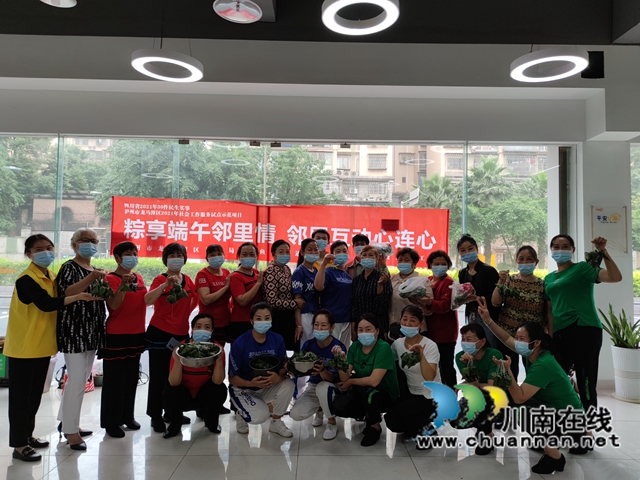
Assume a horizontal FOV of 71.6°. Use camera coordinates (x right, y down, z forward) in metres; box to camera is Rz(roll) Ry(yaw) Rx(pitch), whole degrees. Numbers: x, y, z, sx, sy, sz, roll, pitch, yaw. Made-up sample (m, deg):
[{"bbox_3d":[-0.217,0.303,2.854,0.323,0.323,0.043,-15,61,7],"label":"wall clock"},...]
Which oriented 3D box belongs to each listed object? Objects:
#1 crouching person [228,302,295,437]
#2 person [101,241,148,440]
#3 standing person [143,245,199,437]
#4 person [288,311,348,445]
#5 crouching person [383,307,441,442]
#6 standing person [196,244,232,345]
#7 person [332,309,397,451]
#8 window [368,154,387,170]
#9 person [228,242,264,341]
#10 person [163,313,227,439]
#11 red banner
[{"bbox_3d":[-0.491,1.039,3.725,0.600,1.040,0.660,1,-3,-13],"label":"crouching person"},{"bbox_3d":[-1.615,0.809,3.713,0.420,1.570,0.380,2,-3,-27],"label":"person"},{"bbox_3d":[-1.272,0.817,3.853,0.460,1.570,0.380,1,-3,-18],"label":"standing person"},{"bbox_3d":[-0.009,1.089,3.762,0.520,1.040,0.620,0,-2,12],"label":"person"},{"bbox_3d":[0.750,1.055,3.561,0.500,1.067,0.640,0,-3,14],"label":"crouching person"},{"bbox_3d":[-0.963,0.804,3.969,0.420,1.535,0.370,3,-4,-39],"label":"standing person"},{"bbox_3d":[0.365,1.073,3.644,0.550,0.980,0.680,-1,-3,30],"label":"person"},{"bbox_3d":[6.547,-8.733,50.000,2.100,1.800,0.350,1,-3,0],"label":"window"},{"bbox_3d":[-0.708,0.800,4.218,0.450,1.560,0.340,2,-3,-30],"label":"person"},{"bbox_3d":[-1.035,1.086,3.703,0.500,0.943,0.580,1,-3,-9],"label":"person"},{"bbox_3d":[-0.450,-0.093,5.146,3.903,0.684,0.050,2,-2,-1],"label":"red banner"}]

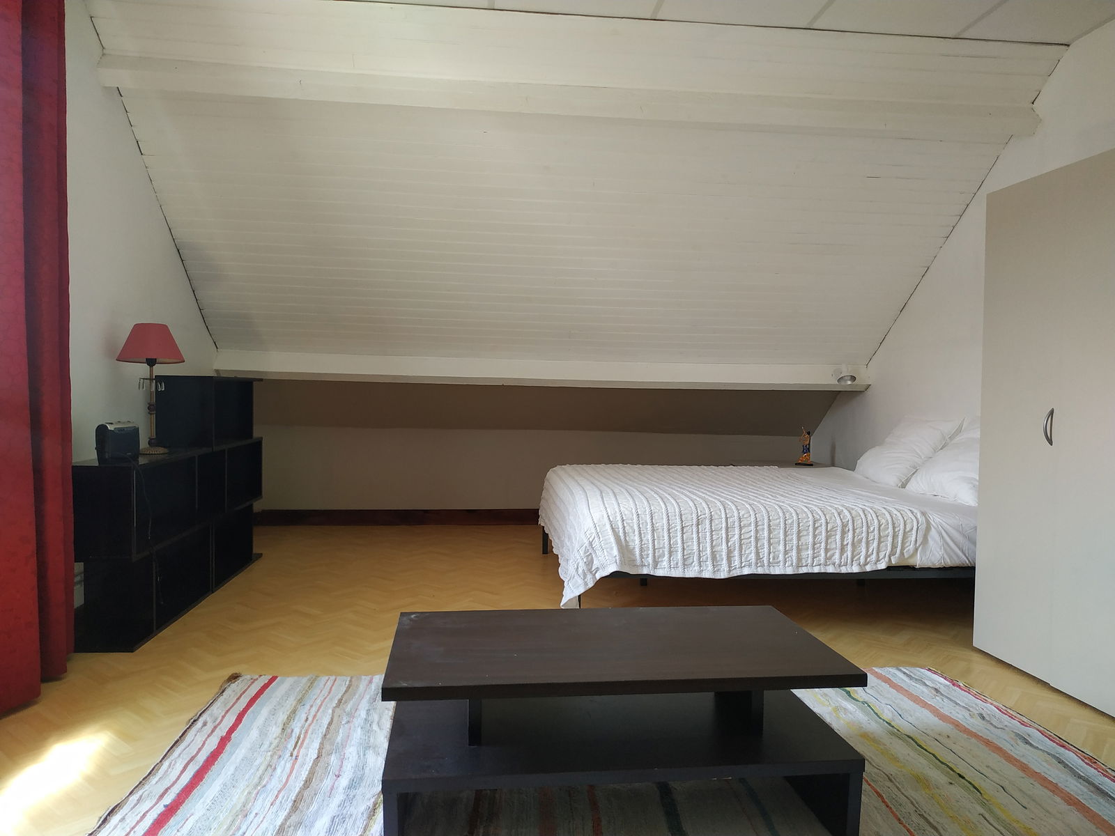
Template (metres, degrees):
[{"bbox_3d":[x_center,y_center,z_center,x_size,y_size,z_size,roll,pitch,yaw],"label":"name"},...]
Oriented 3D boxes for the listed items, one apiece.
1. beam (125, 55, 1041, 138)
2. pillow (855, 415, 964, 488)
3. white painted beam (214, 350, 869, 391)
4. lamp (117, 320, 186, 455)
[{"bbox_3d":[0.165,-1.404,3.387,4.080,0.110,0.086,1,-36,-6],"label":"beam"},{"bbox_3d":[1.884,0.169,4.182,0.178,0.470,0.643,44,3,0],"label":"pillow"},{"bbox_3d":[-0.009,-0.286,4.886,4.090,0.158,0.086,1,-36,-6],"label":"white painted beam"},{"bbox_3d":[-1.742,-0.131,3.324,0.278,0.552,0.278,1,2,-6],"label":"lamp"}]

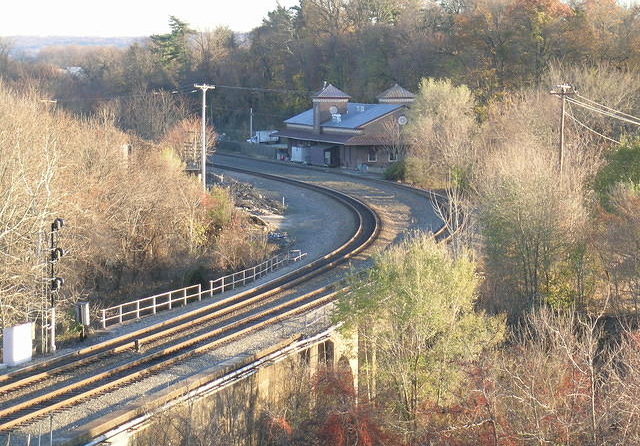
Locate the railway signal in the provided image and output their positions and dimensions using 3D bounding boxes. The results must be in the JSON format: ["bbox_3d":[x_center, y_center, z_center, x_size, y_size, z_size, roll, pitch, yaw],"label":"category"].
[{"bbox_3d":[-13.453,3.166,109.500,0.600,6.850,0.850,1,4,15],"label":"railway signal"}]

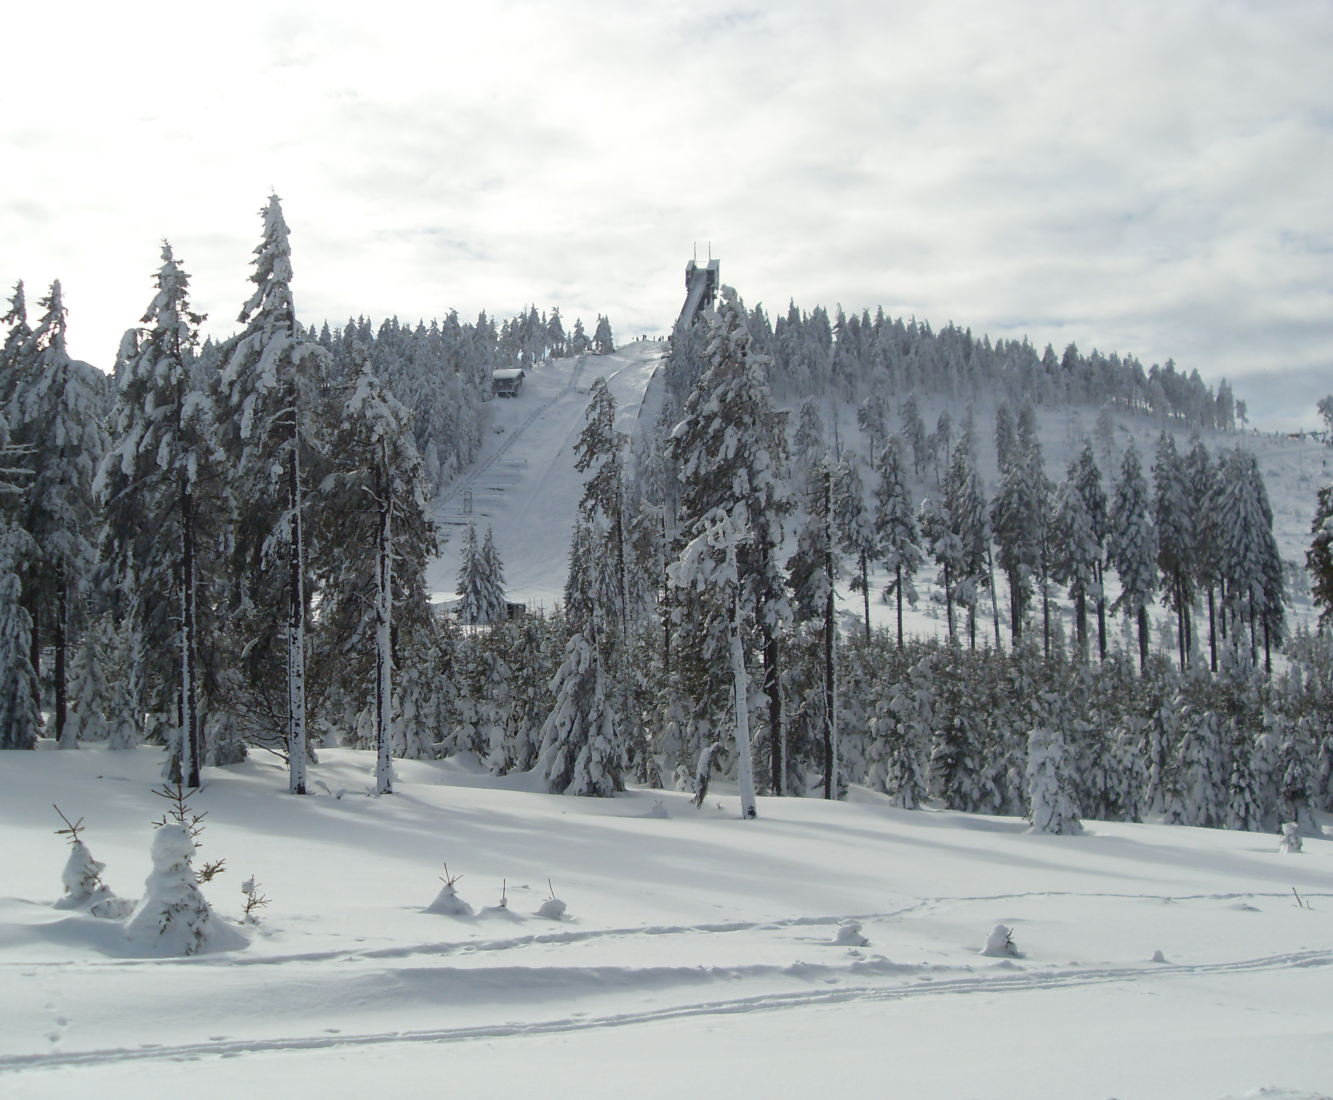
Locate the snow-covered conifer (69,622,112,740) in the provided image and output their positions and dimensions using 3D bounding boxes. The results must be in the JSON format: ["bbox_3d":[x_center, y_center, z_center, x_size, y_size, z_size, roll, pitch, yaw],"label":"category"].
[{"bbox_3d":[-18.656,4.321,48.000,1.331,3.857,1.331,-1,-4,0],"label":"snow-covered conifer"}]

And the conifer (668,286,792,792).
[{"bbox_3d":[1.758,-0.406,41.000,3.421,14.023,3.421,-1,-4,0],"label":"conifer"}]

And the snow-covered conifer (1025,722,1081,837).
[{"bbox_3d":[7.835,4.636,30.000,1.102,2.295,1.102,-1,-4,0],"label":"snow-covered conifer"}]

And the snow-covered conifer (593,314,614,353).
[{"bbox_3d":[-18.274,-62.469,430.000,6.313,11.794,6.313,-1,-4,0],"label":"snow-covered conifer"}]

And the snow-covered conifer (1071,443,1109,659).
[{"bbox_3d":[28.017,0.189,98.000,2.424,14.539,2.424,-1,-4,0],"label":"snow-covered conifer"}]

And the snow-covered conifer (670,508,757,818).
[{"bbox_3d":[1.001,2.422,32.000,1.879,6.683,1.879,-1,-4,0],"label":"snow-covered conifer"}]

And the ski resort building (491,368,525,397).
[{"bbox_3d":[-47.983,-50.591,450.000,8.200,8.600,6.500,-3,-4,19],"label":"ski resort building"}]

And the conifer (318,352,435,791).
[{"bbox_3d":[-7.219,0.584,37.000,2.916,10.826,2.916,-1,-4,0],"label":"conifer"}]

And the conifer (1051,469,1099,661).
[{"bbox_3d":[26.169,1.064,95.000,2.990,12.479,2.990,-1,-4,0],"label":"conifer"}]

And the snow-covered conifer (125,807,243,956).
[{"bbox_3d":[-3.513,2.389,10.800,0.791,1.120,0.791,-1,-4,0],"label":"snow-covered conifer"}]

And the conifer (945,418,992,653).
[{"bbox_3d":[19.546,-0.536,96.000,3.115,16.674,3.115,-1,-4,0],"label":"conifer"}]

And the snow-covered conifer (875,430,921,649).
[{"bbox_3d":[14.828,0.102,95.000,3.156,15.093,3.156,-1,-4,0],"label":"snow-covered conifer"}]

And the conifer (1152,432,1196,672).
[{"bbox_3d":[31.491,0.036,92.000,2.689,14.786,2.689,-1,-4,0],"label":"conifer"}]

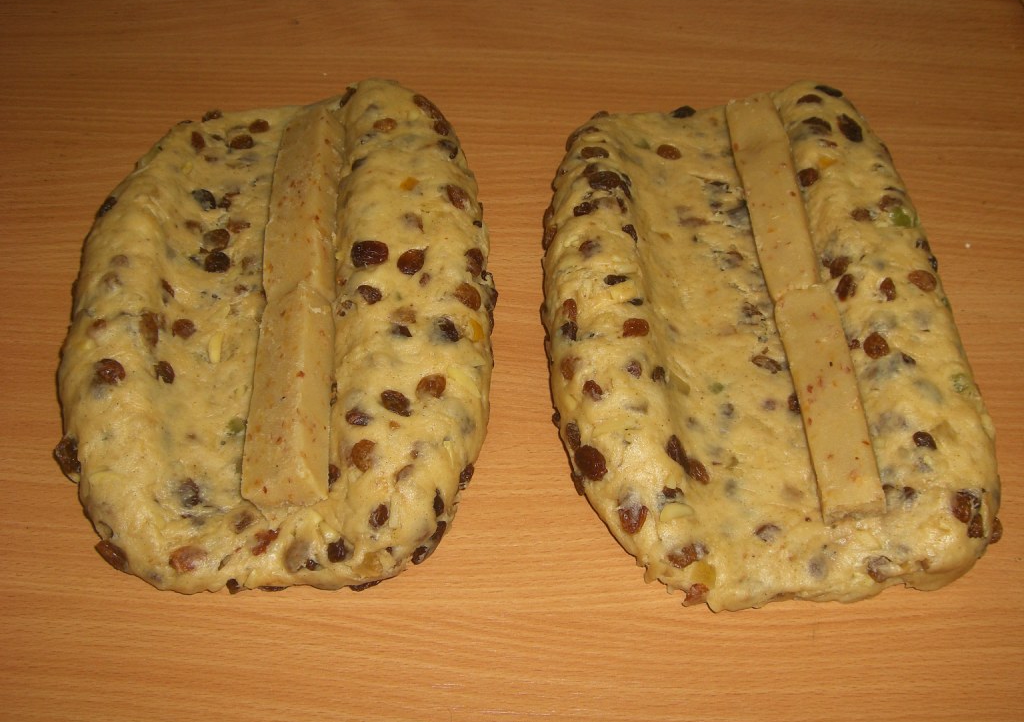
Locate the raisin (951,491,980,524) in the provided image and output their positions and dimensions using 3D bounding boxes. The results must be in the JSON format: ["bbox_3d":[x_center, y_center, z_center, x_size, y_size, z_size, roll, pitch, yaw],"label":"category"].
[{"bbox_3d":[0.186,0.061,0.467,0.011,0.008,0.013,0,68,-28],"label":"raisin"}]

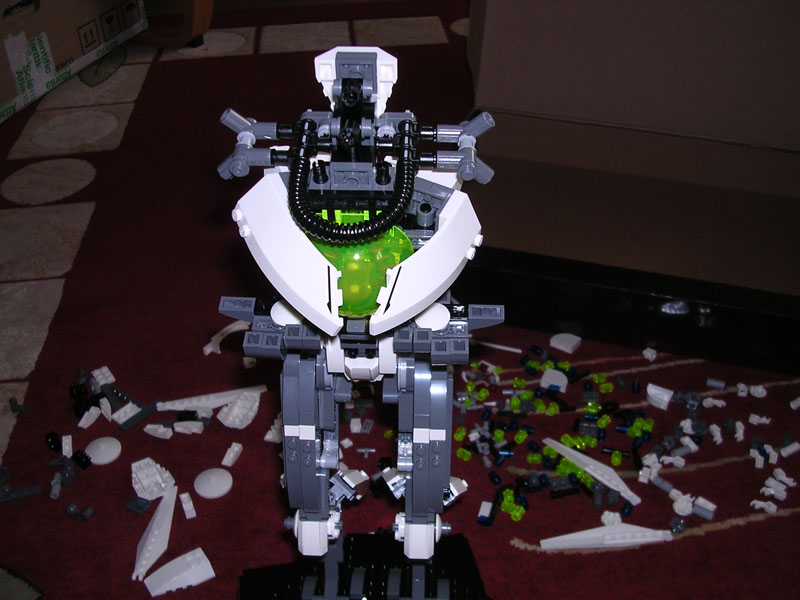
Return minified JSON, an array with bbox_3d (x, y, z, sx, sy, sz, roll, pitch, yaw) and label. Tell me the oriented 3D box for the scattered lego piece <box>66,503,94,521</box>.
[{"bbox_3d":[-0.250,0.166,0.687,0.022,0.008,0.009,9,34,14],"label":"scattered lego piece"}]

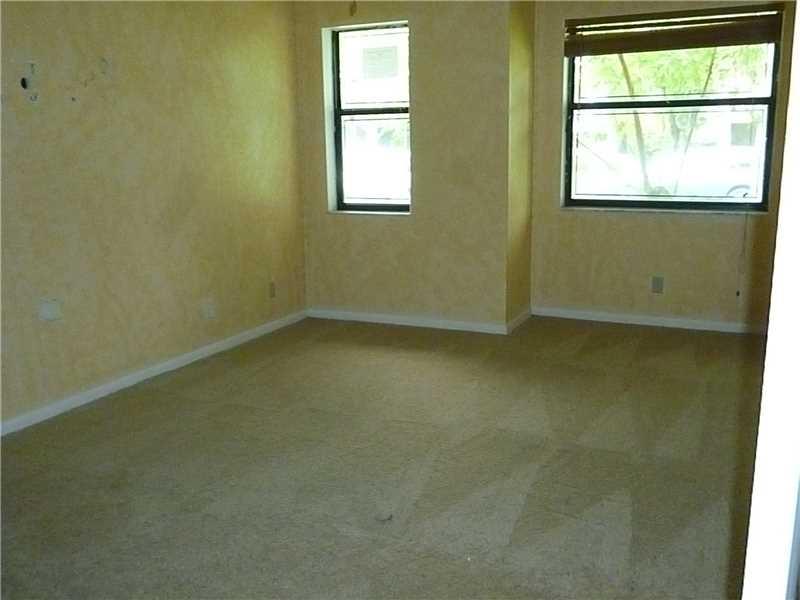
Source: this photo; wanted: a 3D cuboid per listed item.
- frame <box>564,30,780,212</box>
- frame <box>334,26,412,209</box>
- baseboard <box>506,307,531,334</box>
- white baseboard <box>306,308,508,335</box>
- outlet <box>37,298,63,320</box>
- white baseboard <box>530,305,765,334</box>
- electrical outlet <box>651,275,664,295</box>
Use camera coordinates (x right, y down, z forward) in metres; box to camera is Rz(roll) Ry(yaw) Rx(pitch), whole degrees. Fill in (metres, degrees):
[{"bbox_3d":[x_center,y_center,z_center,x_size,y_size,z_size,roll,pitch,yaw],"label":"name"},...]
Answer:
[{"bbox_3d":[1.865,-1.288,5.176,1.372,1.295,0.077,5,13,25],"label":"frame"},{"bbox_3d":[-0.167,-1.309,5.454,0.669,1.293,0.077,5,13,25],"label":"frame"},{"bbox_3d":[0.864,0.150,5.451,0.020,0.069,0.665,5,13,25],"label":"baseboard"},{"bbox_3d":[0.012,0.153,5.494,1.600,0.069,0.020,5,13,25],"label":"white baseboard"},{"bbox_3d":[-1.712,0.050,3.633,0.011,0.105,0.128,5,13,25],"label":"outlet"},{"bbox_3d":[1.791,0.147,5.396,1.690,0.069,0.020,5,13,25],"label":"white baseboard"},{"bbox_3d":[1.848,-0.104,5.298,0.081,0.123,0.010,5,13,25],"label":"electrical outlet"}]

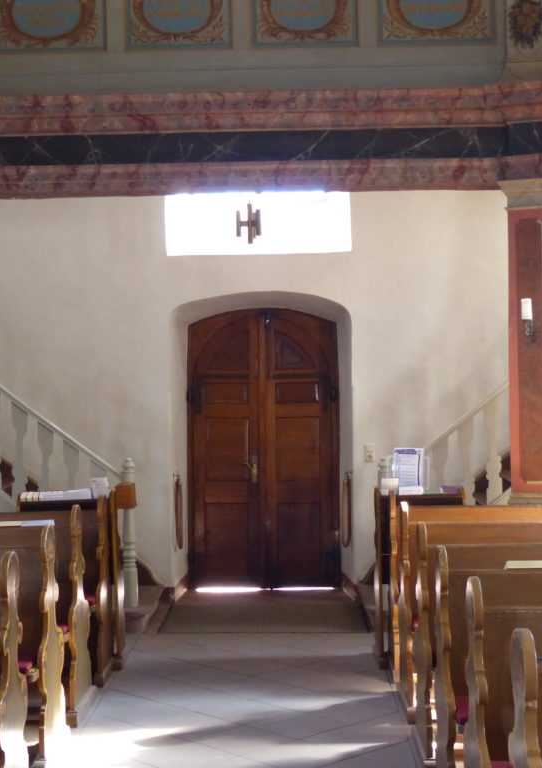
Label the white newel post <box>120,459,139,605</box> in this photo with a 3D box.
[{"bbox_3d":[-1.044,1.103,9.200,0.135,1.120,0.135,-1,0,1],"label":"white newel post"}]

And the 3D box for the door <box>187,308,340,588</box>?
[{"bbox_3d":[-0.061,0.563,10.820,1.330,2.440,0.120,-1,0,1],"label":"door"}]

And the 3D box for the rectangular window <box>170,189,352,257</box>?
[{"bbox_3d":[-0.105,-1.370,10.380,1.540,0.600,0.150,-1,0,1],"label":"rectangular window"}]

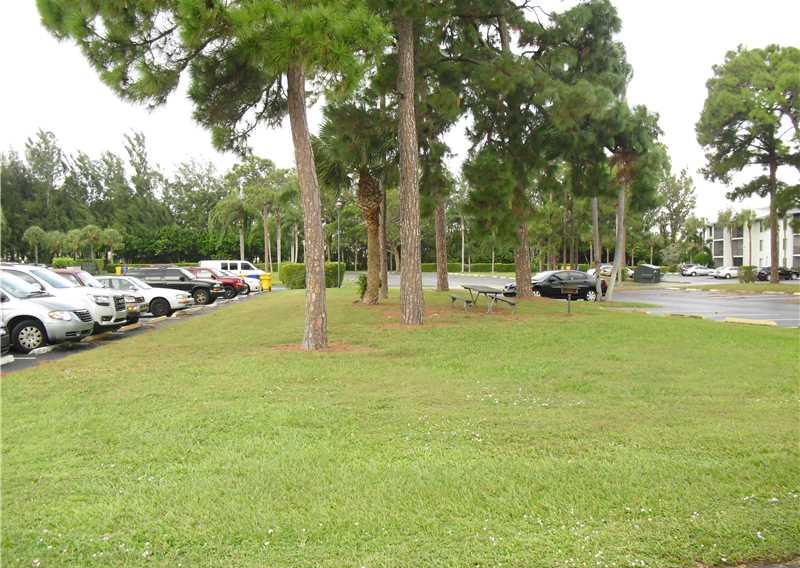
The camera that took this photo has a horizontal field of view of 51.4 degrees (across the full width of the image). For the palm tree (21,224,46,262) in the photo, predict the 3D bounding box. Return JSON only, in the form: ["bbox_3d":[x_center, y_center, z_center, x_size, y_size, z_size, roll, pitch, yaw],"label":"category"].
[{"bbox_3d":[-46.566,-4.164,106.000,3.000,6.710,3.000,0,1,0],"label":"palm tree"}]

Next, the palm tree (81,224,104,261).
[{"bbox_3d":[-39.180,-4.040,106.000,3.000,6.960,3.000,0,1,0],"label":"palm tree"}]

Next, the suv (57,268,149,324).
[{"bbox_3d":[-9.600,0.420,23.550,4.600,1.700,1.830,0,1,-3],"label":"suv"}]

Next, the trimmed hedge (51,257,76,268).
[{"bbox_3d":[-34.000,-1.400,85.000,2.500,2.300,2.000,0,1,0],"label":"trimmed hedge"}]

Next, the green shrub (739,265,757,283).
[{"bbox_3d":[31.743,-0.906,76.000,1.600,1.570,1.600,0,1,0],"label":"green shrub"}]

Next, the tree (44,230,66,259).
[{"bbox_3d":[-45.550,-3.860,110.000,2.900,6.430,2.900,0,1,0],"label":"tree"}]

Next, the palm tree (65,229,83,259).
[{"bbox_3d":[-43.885,-4.215,112.000,2.600,6.510,2.600,0,1,0],"label":"palm tree"}]

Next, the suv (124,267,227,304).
[{"bbox_3d":[-10.683,0.009,38.900,4.700,1.700,1.820,0,1,-2],"label":"suv"}]

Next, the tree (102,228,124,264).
[{"bbox_3d":[-36.500,-3.820,106.000,2.800,6.510,2.800,0,1,0],"label":"tree"}]

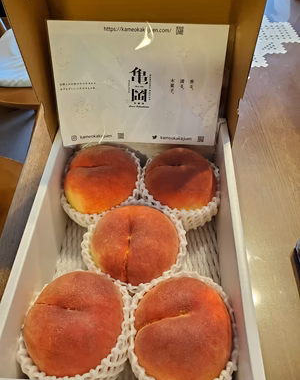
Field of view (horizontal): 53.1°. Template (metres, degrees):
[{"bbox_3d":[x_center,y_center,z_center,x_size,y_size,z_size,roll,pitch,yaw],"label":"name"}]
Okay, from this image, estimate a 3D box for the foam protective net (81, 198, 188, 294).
[{"bbox_3d":[-0.014,0.075,0.347,0.110,0.067,0.110,1,55,4],"label":"foam protective net"}]

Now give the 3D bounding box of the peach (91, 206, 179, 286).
[{"bbox_3d":[-0.015,0.064,0.332,0.096,0.088,0.096,1,55,4],"label":"peach"}]

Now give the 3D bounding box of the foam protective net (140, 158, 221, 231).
[{"bbox_3d":[0.040,0.003,0.404,0.102,0.065,0.102,1,55,4],"label":"foam protective net"}]

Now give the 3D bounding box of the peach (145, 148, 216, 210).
[{"bbox_3d":[0.039,-0.010,0.385,0.091,0.084,0.091,1,55,4],"label":"peach"}]

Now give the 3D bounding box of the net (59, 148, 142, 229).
[{"bbox_3d":[-0.061,0.001,0.407,0.103,0.067,0.103,1,55,4],"label":"net"}]

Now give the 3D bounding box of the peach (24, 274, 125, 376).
[{"bbox_3d":[-0.072,0.128,0.292,0.094,0.087,0.094,1,55,4],"label":"peach"}]

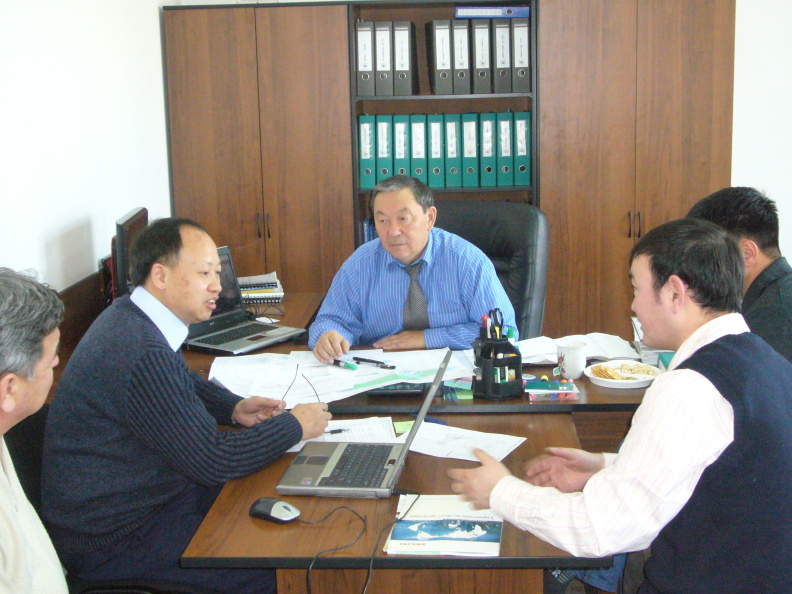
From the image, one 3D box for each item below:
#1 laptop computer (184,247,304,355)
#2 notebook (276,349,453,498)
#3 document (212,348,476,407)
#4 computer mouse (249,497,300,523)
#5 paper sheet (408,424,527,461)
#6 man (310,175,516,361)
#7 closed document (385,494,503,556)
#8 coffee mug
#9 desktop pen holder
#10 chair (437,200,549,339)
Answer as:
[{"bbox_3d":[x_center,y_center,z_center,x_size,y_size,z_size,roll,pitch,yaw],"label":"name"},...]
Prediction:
[{"bbox_3d":[-0.552,0.011,3.754,0.340,0.280,0.360,7,13,36],"label":"laptop computer"},{"bbox_3d":[-0.057,0.274,2.487,0.355,0.260,0.313,0,11,6],"label":"notebook"},{"bbox_3d":[-0.160,0.222,3.289,0.780,0.020,0.660,-2,11,-5],"label":"document"},{"bbox_3d":[-0.247,0.430,2.285,0.110,0.037,0.060,7,14,39],"label":"computer mouse"},{"bbox_3d":[0.148,0.350,2.741,0.297,0.005,0.210,4,12,24],"label":"paper sheet"},{"bbox_3d":[0.078,0.234,3.792,0.640,1.300,0.750,0,11,8],"label":"man"},{"bbox_3d":[0.105,0.447,2.220,0.212,0.012,0.303,0,11,5],"label":"closed document"},{"bbox_3d":[0.505,0.183,3.210,0.088,0.097,0.097,-1,11,3],"label":"coffee mug"},{"bbox_3d":[0.277,0.186,3.063,0.142,0.156,0.140,-1,11,3],"label":"desktop pen holder"},{"bbox_3d":[0.182,0.269,3.935,0.640,1.172,0.680,2,11,16],"label":"chair"}]

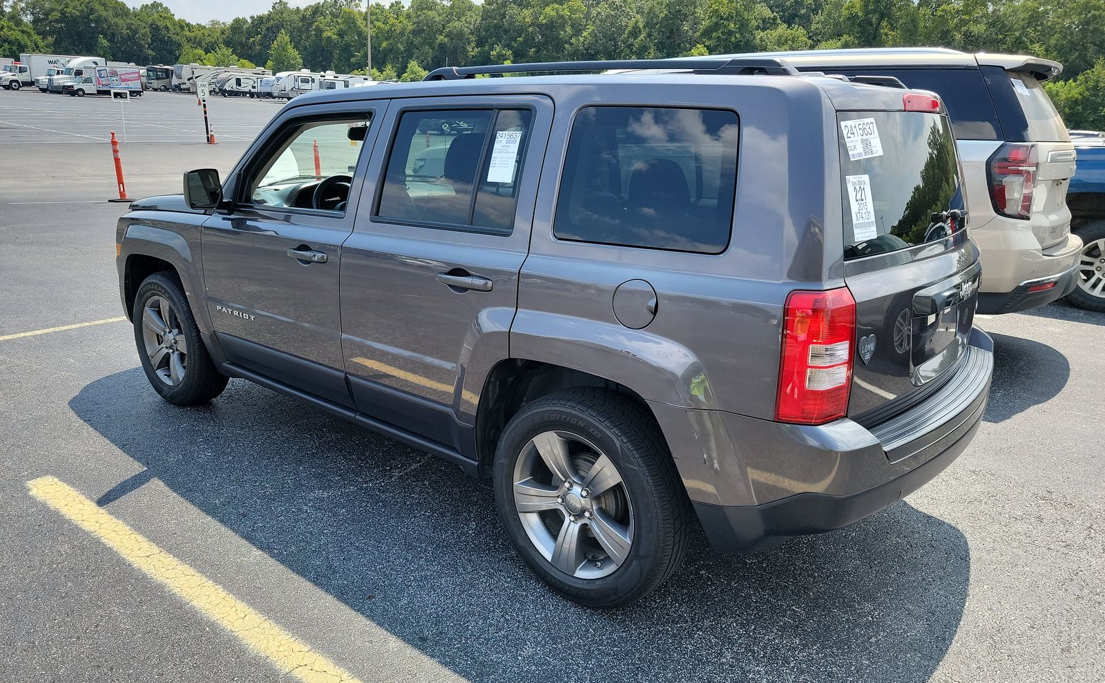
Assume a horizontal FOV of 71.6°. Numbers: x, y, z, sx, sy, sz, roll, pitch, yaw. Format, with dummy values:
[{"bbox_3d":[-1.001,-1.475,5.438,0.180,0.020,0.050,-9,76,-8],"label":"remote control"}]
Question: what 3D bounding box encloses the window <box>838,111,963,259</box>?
[{"bbox_3d":[1.143,-0.514,2.404,0.070,0.400,1.270,-5,8,40],"label":"window"}]

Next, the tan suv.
[{"bbox_3d":[1.224,-1.264,6.377,5.350,1.920,2.060,14,20,36],"label":"tan suv"}]

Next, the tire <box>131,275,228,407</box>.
[{"bbox_3d":[-1.955,-0.025,4.042,0.690,0.690,0.225,14,20,36],"label":"tire"}]

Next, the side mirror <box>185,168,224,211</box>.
[{"bbox_3d":[-1.454,-0.650,3.214,0.115,0.175,0.185,14,20,36],"label":"side mirror"}]

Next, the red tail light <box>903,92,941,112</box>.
[{"bbox_3d":[1.097,-0.710,2.276,0.060,0.055,0.310,14,20,37],"label":"red tail light"}]

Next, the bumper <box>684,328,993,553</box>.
[{"bbox_3d":[1.086,0.247,2.646,0.560,0.440,1.740,14,20,36],"label":"bumper"}]

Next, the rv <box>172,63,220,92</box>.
[{"bbox_3d":[-49.194,-38.844,113.890,2.500,3.950,11.600,15,22,39],"label":"rv"}]

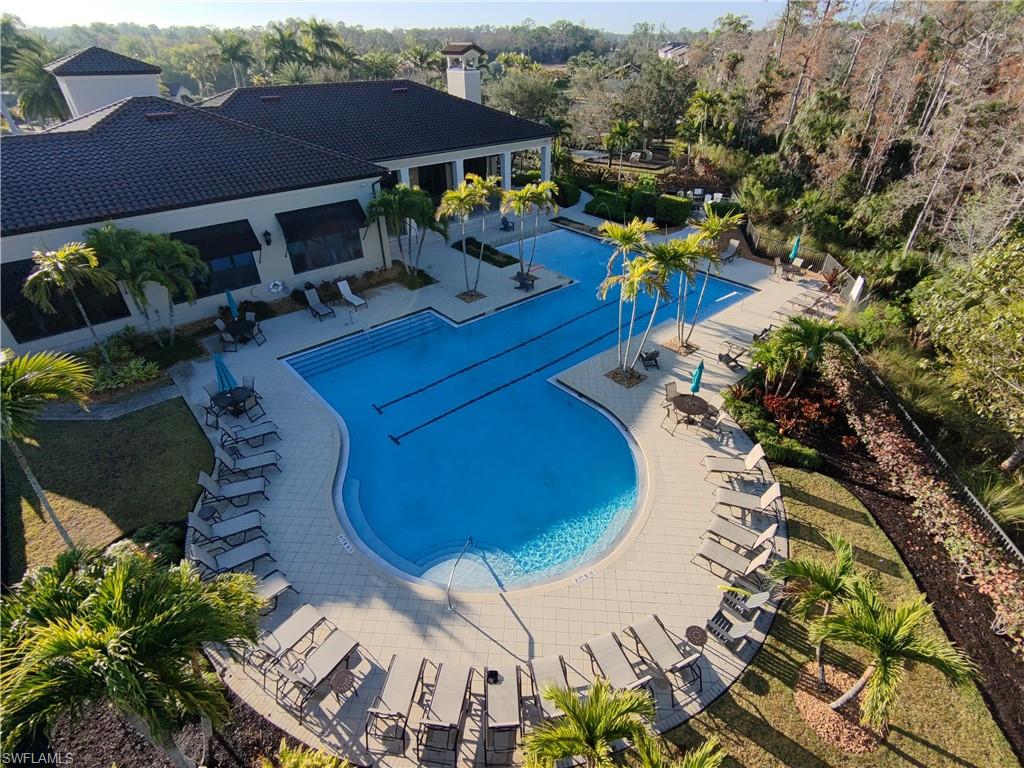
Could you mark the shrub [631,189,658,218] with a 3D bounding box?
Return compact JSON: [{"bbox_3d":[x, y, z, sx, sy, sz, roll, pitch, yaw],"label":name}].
[{"bbox_3d":[10.633,-13.958,39.390,1.400,1.800,2.000,-26,42,-33],"label":"shrub"}]

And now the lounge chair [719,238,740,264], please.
[{"bbox_3d":[13.500,-8.251,31.425,0.700,1.020,1.850,29,43,35],"label":"lounge chair"}]

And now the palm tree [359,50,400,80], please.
[{"bbox_3d":[-14.754,-32.277,58.395,4.800,10.700,4.800,0,34,0],"label":"palm tree"}]

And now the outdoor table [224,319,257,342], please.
[{"bbox_3d":[-11.387,-2.071,21.286,1.250,0.720,1.250,1,34,0],"label":"outdoor table"}]

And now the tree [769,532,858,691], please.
[{"bbox_3d":[6.205,4.809,10.696,1.950,2.750,2.000,1,34,0],"label":"tree"}]

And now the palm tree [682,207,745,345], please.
[{"bbox_3d":[7.734,-4.190,20.269,2.120,5.870,2.120,1,34,0],"label":"palm tree"}]

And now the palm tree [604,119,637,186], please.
[{"bbox_3d":[9.671,-20.088,44.671,2.900,6.000,2.900,0,34,0],"label":"palm tree"}]

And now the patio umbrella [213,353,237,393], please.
[{"bbox_3d":[-9.728,-0.026,17.081,0.650,2.400,0.650,-21,40,-28],"label":"patio umbrella"}]

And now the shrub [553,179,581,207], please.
[{"bbox_3d":[4.429,-15.355,40.273,2.200,1.700,2.000,3,34,5],"label":"shrub"}]

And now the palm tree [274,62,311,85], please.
[{"bbox_3d":[-23.659,-30.717,56.282,4.500,8.900,4.500,1,34,0],"label":"palm tree"}]

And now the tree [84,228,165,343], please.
[{"bbox_3d":[-16.167,-3.998,21.535,2.800,5.400,2.600,-26,42,-33],"label":"tree"}]

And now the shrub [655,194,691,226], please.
[{"bbox_3d":[11.948,-12.993,37.592,2.350,1.850,1.100,9,35,12],"label":"shrub"}]

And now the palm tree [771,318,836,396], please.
[{"bbox_3d":[10.657,-0.874,18.742,2.500,3.150,2.500,1,34,0],"label":"palm tree"}]

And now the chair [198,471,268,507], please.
[{"bbox_3d":[-7.788,2.875,13.983,1.820,0.880,0.670,-9,36,-14],"label":"chair"}]

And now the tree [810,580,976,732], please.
[{"bbox_3d":[6.581,5.066,9.053,2.230,3.200,2.230,1,34,0],"label":"tree"}]

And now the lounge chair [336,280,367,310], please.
[{"bbox_3d":[-7.830,-4.310,24.680,1.580,1.020,0.660,29,44,35],"label":"lounge chair"}]

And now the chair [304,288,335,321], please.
[{"bbox_3d":[-9.388,-3.843,24.448,0.700,1.000,1.850,-26,43,-34],"label":"chair"}]

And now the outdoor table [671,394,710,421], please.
[{"bbox_3d":[6.012,0.986,17.091,1.200,0.720,1.200,14,37,20],"label":"outdoor table"}]

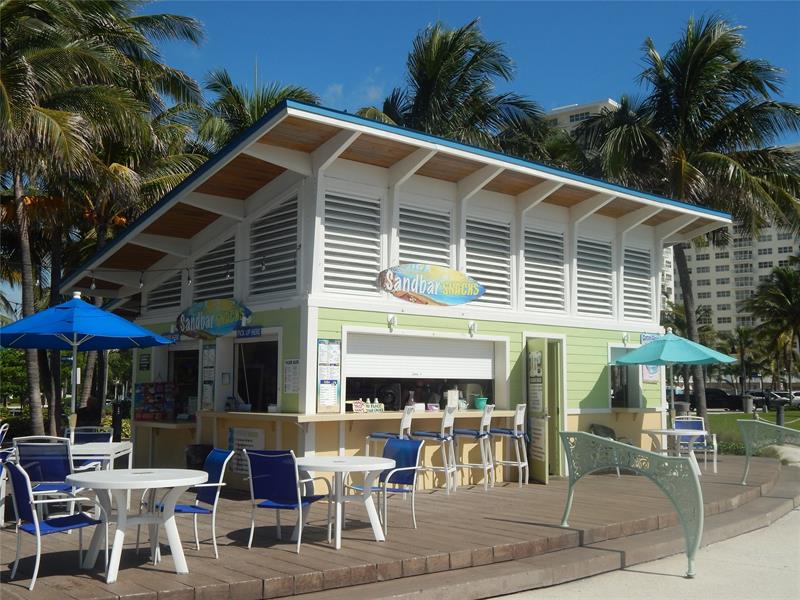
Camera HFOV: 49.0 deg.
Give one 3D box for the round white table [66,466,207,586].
[{"bbox_3d":[-2.021,1.717,6.736,1.046,0.722,1.046,0,-6,0],"label":"round white table"}]

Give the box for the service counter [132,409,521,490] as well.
[{"bbox_3d":[-1.238,2.232,13.533,4.170,1.070,4.500,5,-8,-41],"label":"service counter"}]

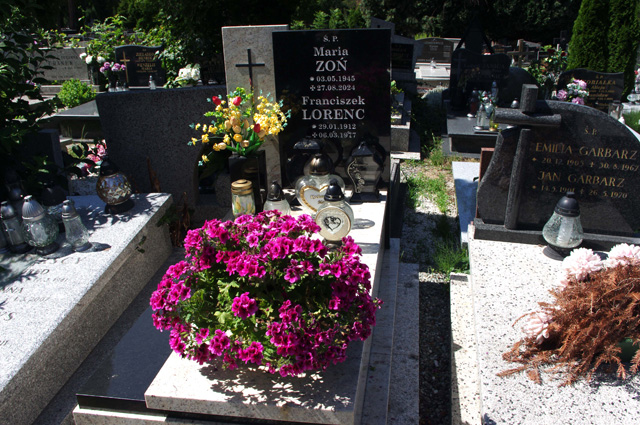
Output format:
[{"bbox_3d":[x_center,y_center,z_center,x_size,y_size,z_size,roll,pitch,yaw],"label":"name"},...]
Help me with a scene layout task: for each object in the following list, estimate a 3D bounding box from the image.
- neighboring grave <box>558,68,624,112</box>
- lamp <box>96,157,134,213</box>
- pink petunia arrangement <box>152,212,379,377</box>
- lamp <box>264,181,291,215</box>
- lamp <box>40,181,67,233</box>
[{"bbox_3d":[3.040,-1.361,6.187,0.710,0.550,0.100,2,21,9],"label":"neighboring grave"},{"bbox_3d":[-0.919,-0.130,2.447,0.160,0.245,0.160,1,22,10],"label":"lamp"},{"bbox_3d":[-0.155,0.216,1.626,0.659,0.403,0.648,2,21,9],"label":"pink petunia arrangement"},{"bbox_3d":[-0.192,-0.010,2.437,0.135,0.255,0.135,1,22,10],"label":"lamp"},{"bbox_3d":[-1.110,-0.023,2.291,0.115,0.205,0.115,1,22,10],"label":"lamp"}]

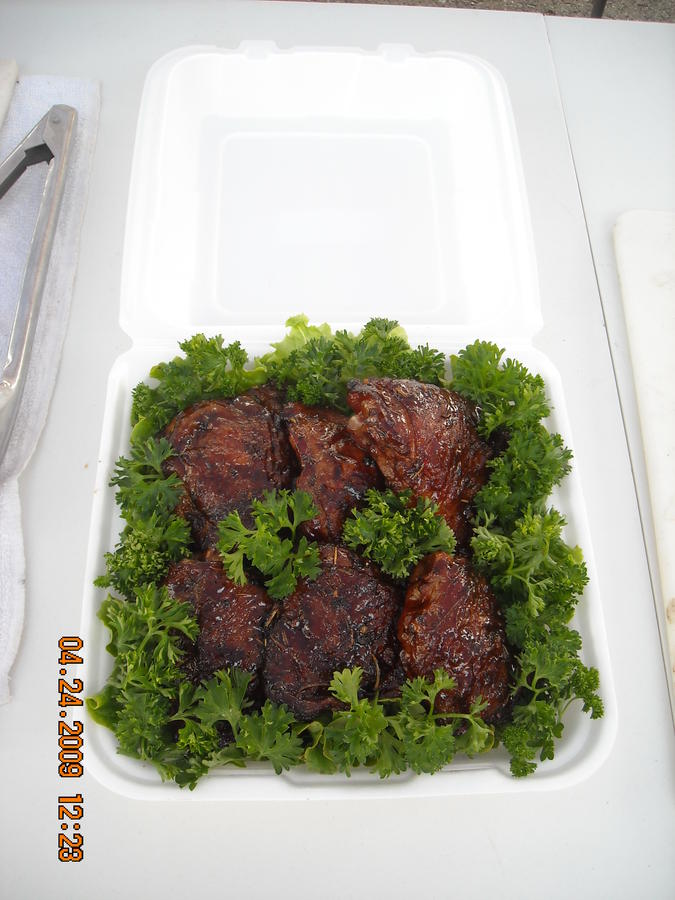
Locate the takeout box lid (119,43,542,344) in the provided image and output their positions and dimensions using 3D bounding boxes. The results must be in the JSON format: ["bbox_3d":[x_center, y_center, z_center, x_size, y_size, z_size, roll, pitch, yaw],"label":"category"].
[{"bbox_3d":[-0.005,-0.155,0.564,0.234,0.038,0.238,0,62,-3],"label":"takeout box lid"}]

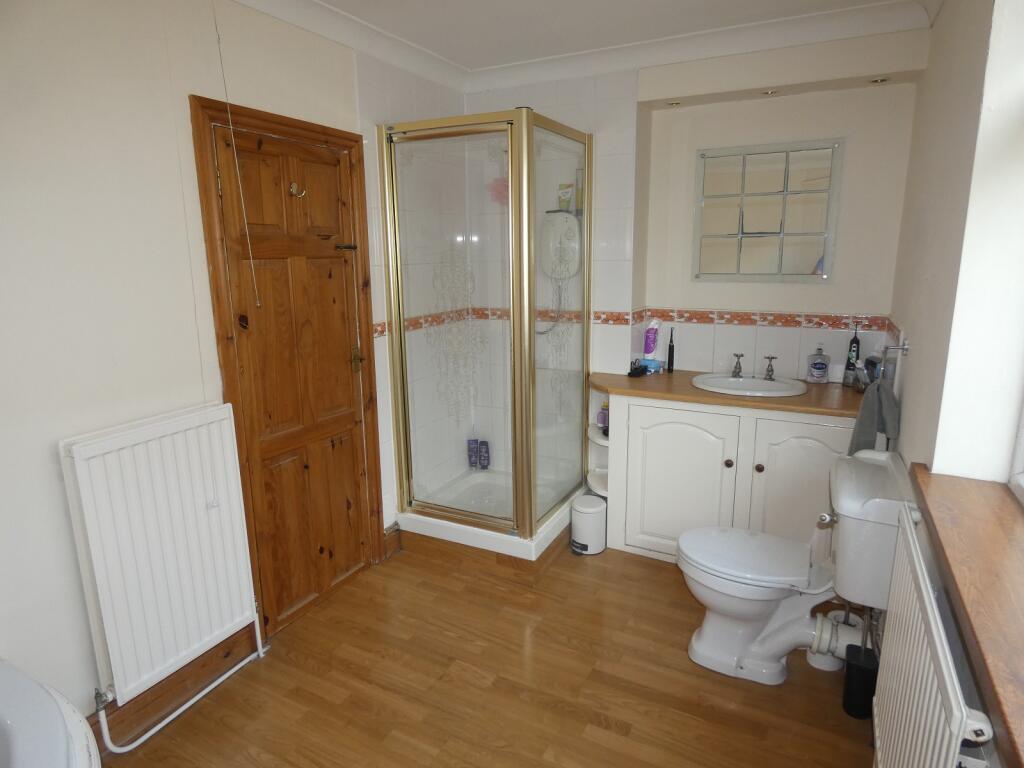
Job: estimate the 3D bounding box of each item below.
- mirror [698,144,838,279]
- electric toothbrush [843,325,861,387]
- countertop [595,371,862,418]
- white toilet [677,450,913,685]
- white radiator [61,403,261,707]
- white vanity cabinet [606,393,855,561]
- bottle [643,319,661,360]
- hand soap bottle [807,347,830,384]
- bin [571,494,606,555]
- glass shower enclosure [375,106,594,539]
[{"bbox_3d":[1.226,-0.824,2.892,0.653,0.652,0.025,6,14,26],"label":"mirror"},{"bbox_3d":[1.608,-0.132,2.799,0.065,0.295,0.064,7,15,32],"label":"electric toothbrush"},{"bbox_3d":[1.021,0.022,2.893,1.372,0.035,0.545,6,14,26],"label":"countertop"},{"bbox_3d":[0.955,0.638,2.136,0.711,0.819,0.474,6,14,26],"label":"white toilet"},{"bbox_3d":[-1.078,0.512,1.885,0.064,0.817,0.493,6,14,26],"label":"white radiator"},{"bbox_3d":[1.121,0.450,2.952,1.169,0.827,0.525,6,14,26],"label":"white vanity cabinet"},{"bbox_3d":[0.748,-0.225,3.212,0.077,0.262,0.054,6,14,26],"label":"bottle"},{"bbox_3d":[1.493,-0.096,2.875,0.097,0.194,0.059,6,14,26],"label":"hand soap bottle"},{"bbox_3d":[0.399,0.724,3.071,0.172,0.257,0.183,-1,13,0],"label":"bin"},{"bbox_3d":[-0.082,-0.293,3.040,0.755,1.880,0.768,6,14,26],"label":"glass shower enclosure"}]

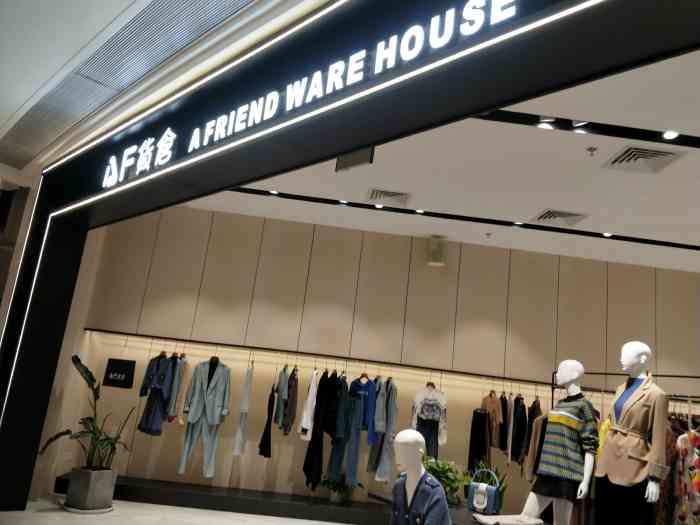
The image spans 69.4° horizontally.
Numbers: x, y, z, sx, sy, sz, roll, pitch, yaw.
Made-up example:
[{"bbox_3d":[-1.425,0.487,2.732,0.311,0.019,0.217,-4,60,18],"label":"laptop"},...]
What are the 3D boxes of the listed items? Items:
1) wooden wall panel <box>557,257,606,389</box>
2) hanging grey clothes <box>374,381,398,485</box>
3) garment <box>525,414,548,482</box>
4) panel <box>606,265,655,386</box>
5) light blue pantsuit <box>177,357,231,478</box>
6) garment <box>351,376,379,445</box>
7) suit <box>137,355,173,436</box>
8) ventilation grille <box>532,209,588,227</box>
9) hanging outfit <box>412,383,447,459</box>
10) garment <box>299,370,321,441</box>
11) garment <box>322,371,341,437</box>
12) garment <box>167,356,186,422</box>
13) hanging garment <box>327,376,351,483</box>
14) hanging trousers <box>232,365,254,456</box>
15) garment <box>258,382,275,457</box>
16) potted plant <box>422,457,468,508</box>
[{"bbox_3d":[2.712,0.691,5.920,0.590,1.501,0.050,7,-12,-2],"label":"wooden wall panel"},{"bbox_3d":[0.415,1.888,5.779,0.155,1.107,0.420,7,-12,-2],"label":"hanging grey clothes"},{"bbox_3d":[1.666,1.652,4.490,0.140,0.620,0.400,10,-12,-18],"label":"garment"},{"bbox_3d":[3.316,0.774,5.981,0.589,1.514,0.040,7,-12,-2],"label":"panel"},{"bbox_3d":[-1.567,1.692,5.483,0.480,1.220,0.200,6,-11,4],"label":"light blue pantsuit"},{"bbox_3d":[0.165,1.676,5.758,0.300,0.723,0.160,7,-12,-2],"label":"garment"},{"bbox_3d":[-2.236,1.505,5.790,0.400,0.897,0.200,-5,-17,45],"label":"suit"},{"bbox_3d":[2.010,-0.428,4.834,0.420,0.040,0.410,7,-11,-3],"label":"ventilation grille"},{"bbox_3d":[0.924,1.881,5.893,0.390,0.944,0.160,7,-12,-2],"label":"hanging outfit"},{"bbox_3d":[-0.458,1.618,5.787,0.150,0.753,0.420,7,-12,-2],"label":"garment"},{"bbox_3d":[-0.205,1.584,5.599,0.140,0.710,0.400,3,-12,18],"label":"garment"},{"bbox_3d":[-1.993,1.445,5.816,0.120,0.723,0.400,11,-12,-17],"label":"garment"},{"bbox_3d":[-0.129,1.894,5.830,0.150,1.143,0.420,8,-12,-6],"label":"hanging garment"},{"bbox_3d":[-1.221,1.678,5.813,0.120,1.000,0.360,9,-12,-10],"label":"hanging trousers"},{"bbox_3d":[-0.940,1.783,5.727,0.100,0.783,0.360,7,-12,-2],"label":"garment"},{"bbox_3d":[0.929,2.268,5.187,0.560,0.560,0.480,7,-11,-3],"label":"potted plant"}]

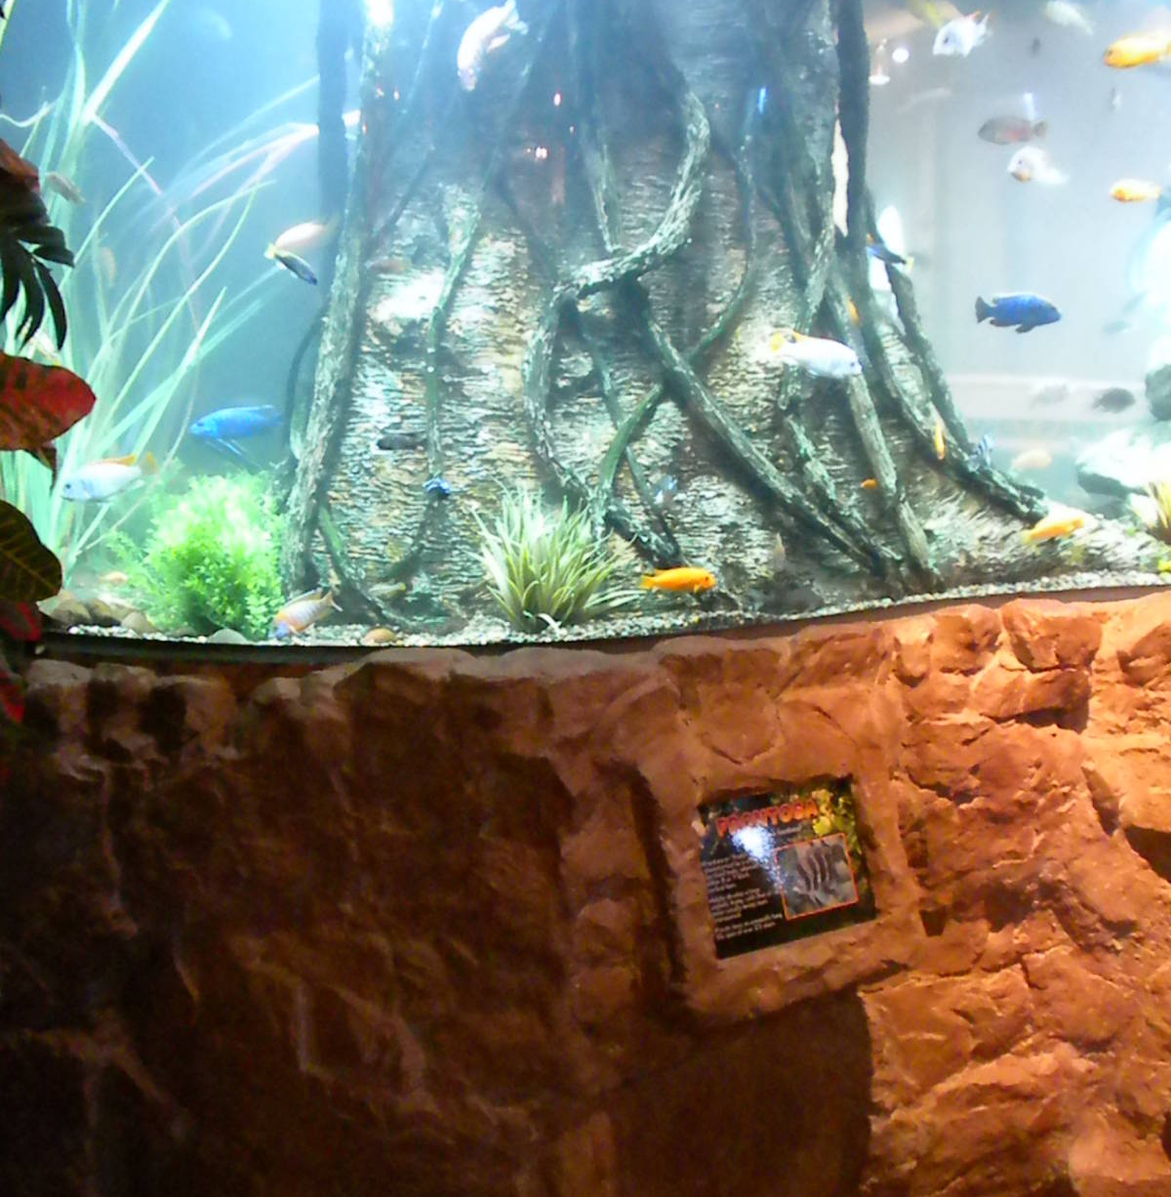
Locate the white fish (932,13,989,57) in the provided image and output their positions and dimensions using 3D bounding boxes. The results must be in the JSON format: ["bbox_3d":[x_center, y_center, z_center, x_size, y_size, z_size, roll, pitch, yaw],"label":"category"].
[{"bbox_3d":[0.545,-0.816,2.420,0.100,0.053,0.033,-30,27,-31],"label":"white fish"}]

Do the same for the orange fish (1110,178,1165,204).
[{"bbox_3d":[0.844,-0.622,2.550,0.088,0.037,0.027,-9,15,-23],"label":"orange fish"}]

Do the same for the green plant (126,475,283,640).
[{"bbox_3d":[-0.518,-0.056,2.270,0.200,0.210,0.180,0,13,0],"label":"green plant"}]

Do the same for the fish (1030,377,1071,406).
[{"bbox_3d":[0.864,-0.383,3.100,0.083,0.037,0.025,-13,14,-3],"label":"fish"}]

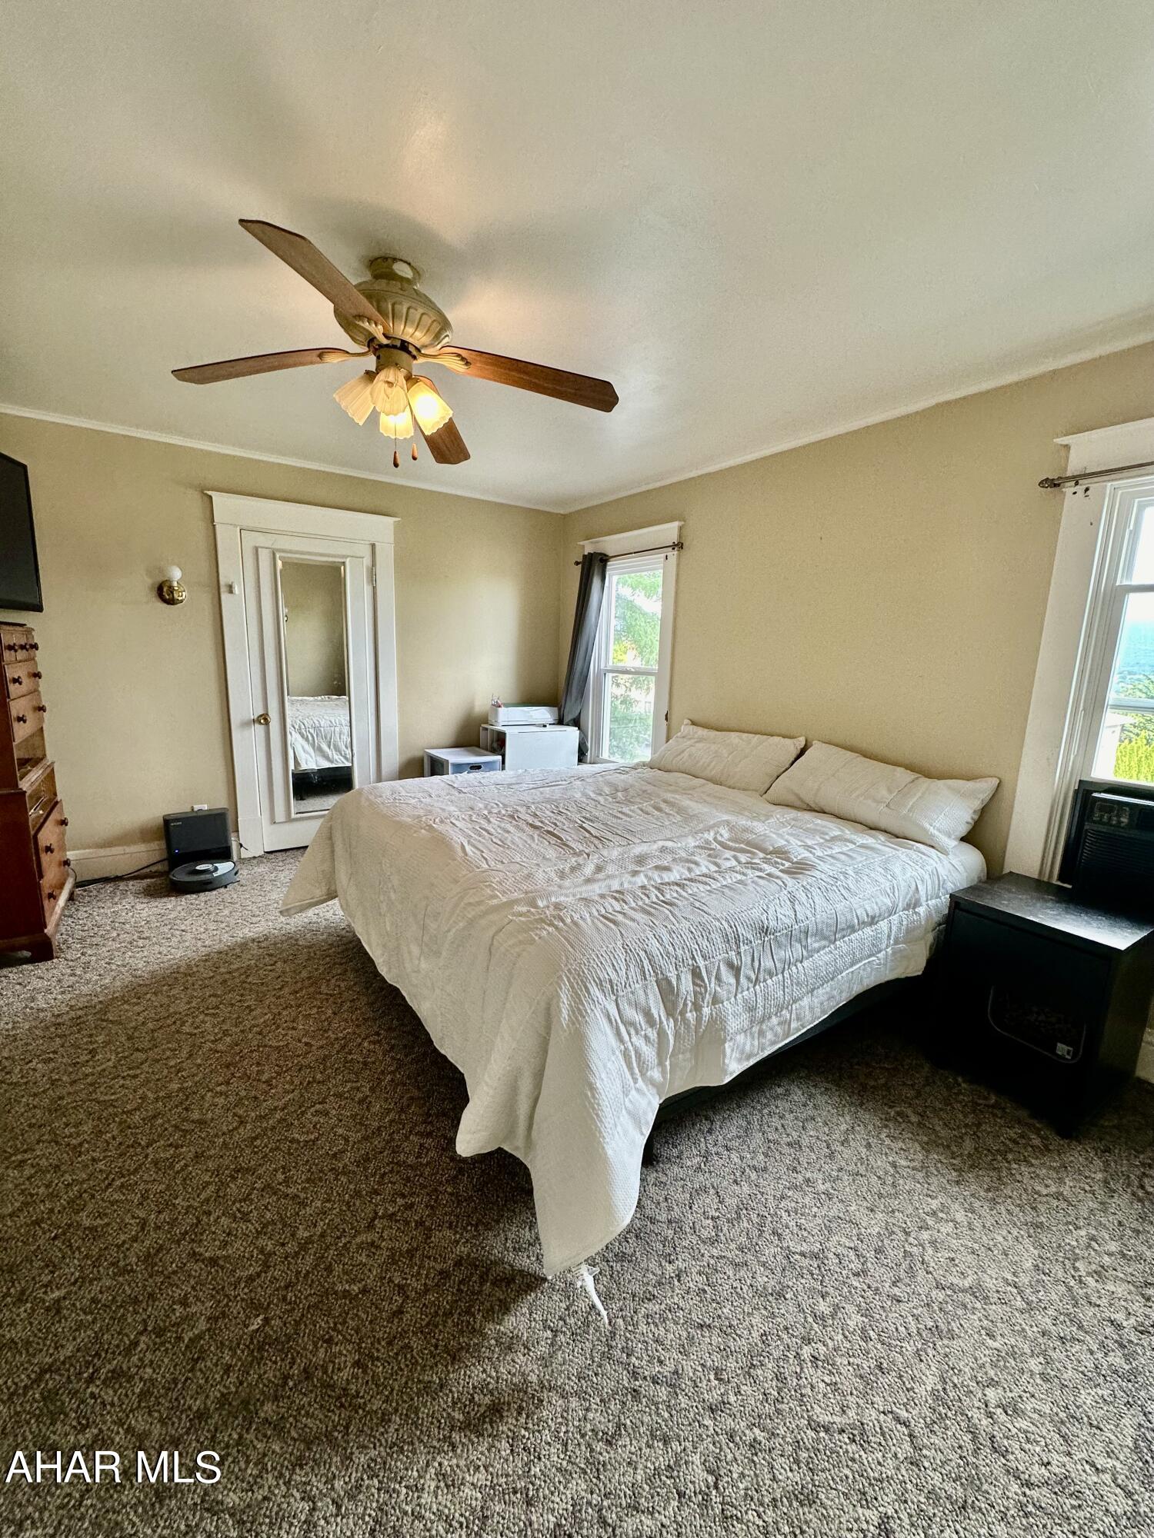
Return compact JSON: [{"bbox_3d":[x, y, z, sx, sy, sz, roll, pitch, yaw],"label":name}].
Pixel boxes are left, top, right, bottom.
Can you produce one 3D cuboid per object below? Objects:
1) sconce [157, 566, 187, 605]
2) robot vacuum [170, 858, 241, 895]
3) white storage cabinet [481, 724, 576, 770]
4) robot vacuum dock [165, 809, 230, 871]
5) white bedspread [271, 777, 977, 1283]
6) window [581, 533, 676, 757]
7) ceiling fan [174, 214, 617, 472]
[{"bbox_3d":[-2.311,-1.050,3.557,0.135,0.220,0.110,-6,13,-34],"label":"sconce"},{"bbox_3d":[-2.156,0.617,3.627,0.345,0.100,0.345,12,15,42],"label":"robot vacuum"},{"bbox_3d":[-0.383,0.073,4.890,0.575,0.800,0.460,-4,12,-30],"label":"white storage cabinet"},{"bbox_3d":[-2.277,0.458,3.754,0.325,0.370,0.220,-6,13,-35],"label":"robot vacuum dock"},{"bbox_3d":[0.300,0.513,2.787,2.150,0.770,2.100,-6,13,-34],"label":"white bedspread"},{"bbox_3d":[0.336,-0.803,4.495,0.120,1.680,1.050,-6,13,-34],"label":"window"},{"bbox_3d":[-0.524,-1.177,1.825,1.280,0.520,1.280,2,11,1],"label":"ceiling fan"}]

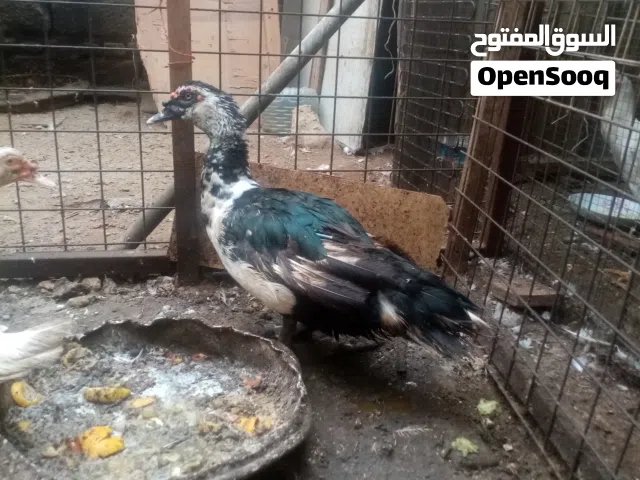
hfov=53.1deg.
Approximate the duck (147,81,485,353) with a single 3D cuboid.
[{"bbox_3d":[0.020,-0.011,1.007,0.542,0.437,0.195,1,21,-6],"label":"duck"}]

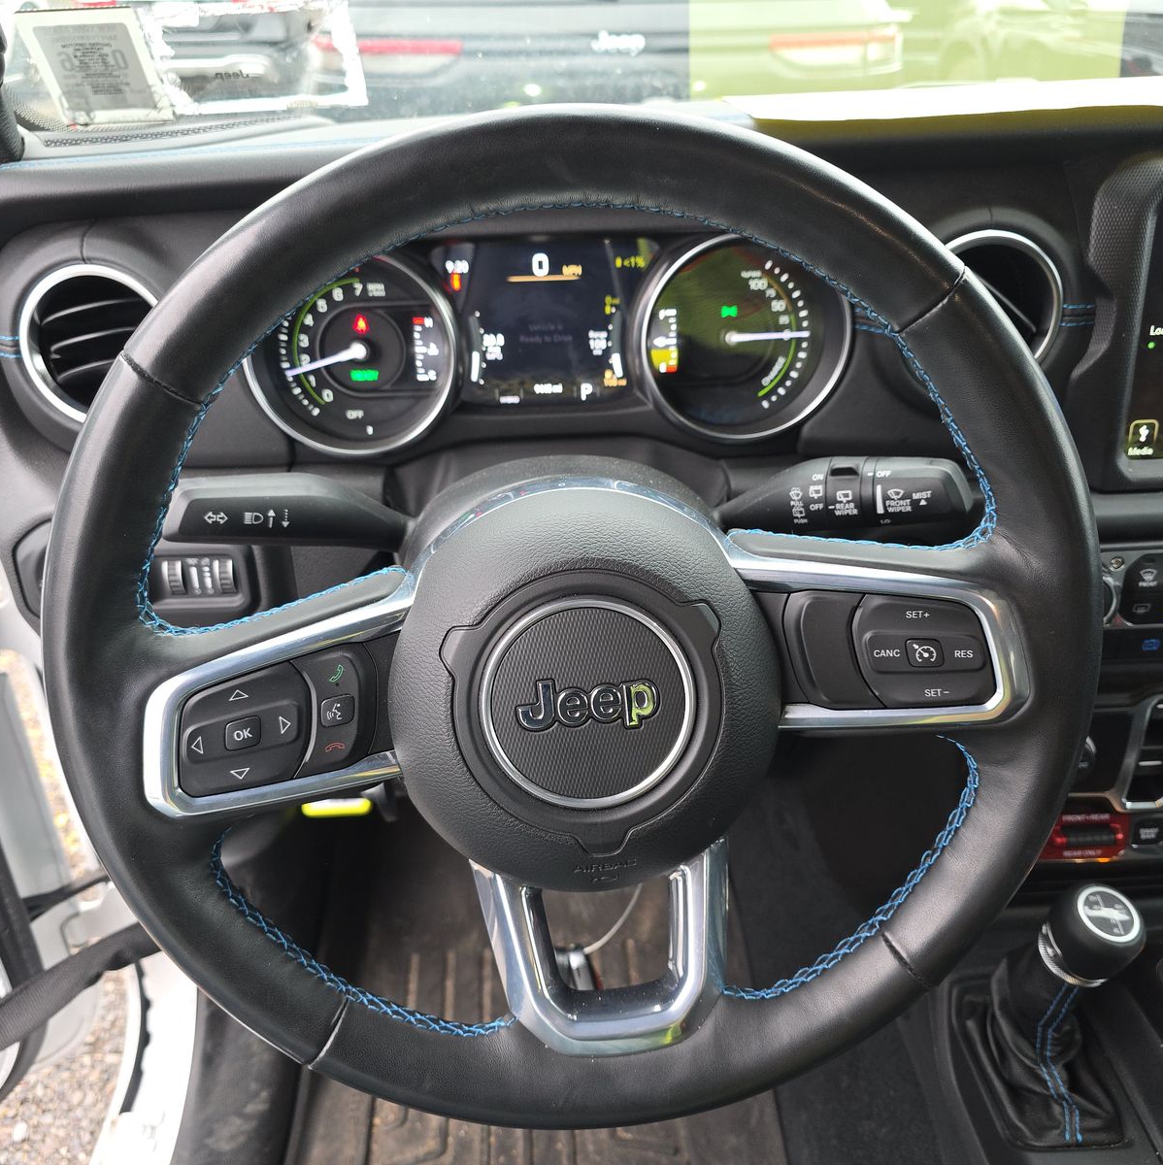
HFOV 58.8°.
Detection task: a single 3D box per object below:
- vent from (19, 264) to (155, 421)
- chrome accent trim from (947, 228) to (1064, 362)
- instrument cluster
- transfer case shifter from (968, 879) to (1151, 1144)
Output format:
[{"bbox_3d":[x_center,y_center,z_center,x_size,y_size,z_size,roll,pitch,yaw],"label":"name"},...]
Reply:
[{"bbox_3d":[-0.252,-0.123,0.544,0.086,0.086,0.018,1,20,3],"label":"vent"},{"bbox_3d":[0.225,-0.155,0.586,0.090,0.090,0.045,-3,13,-3],"label":"chrome accent trim"},{"bbox_3d":[-0.017,-0.136,0.579,0.332,0.120,0.050,-3,25,-2],"label":"instrument cluster"},{"bbox_3d":[0.276,0.228,0.591,0.078,0.158,0.110,-3,31,-2],"label":"transfer case shifter"}]

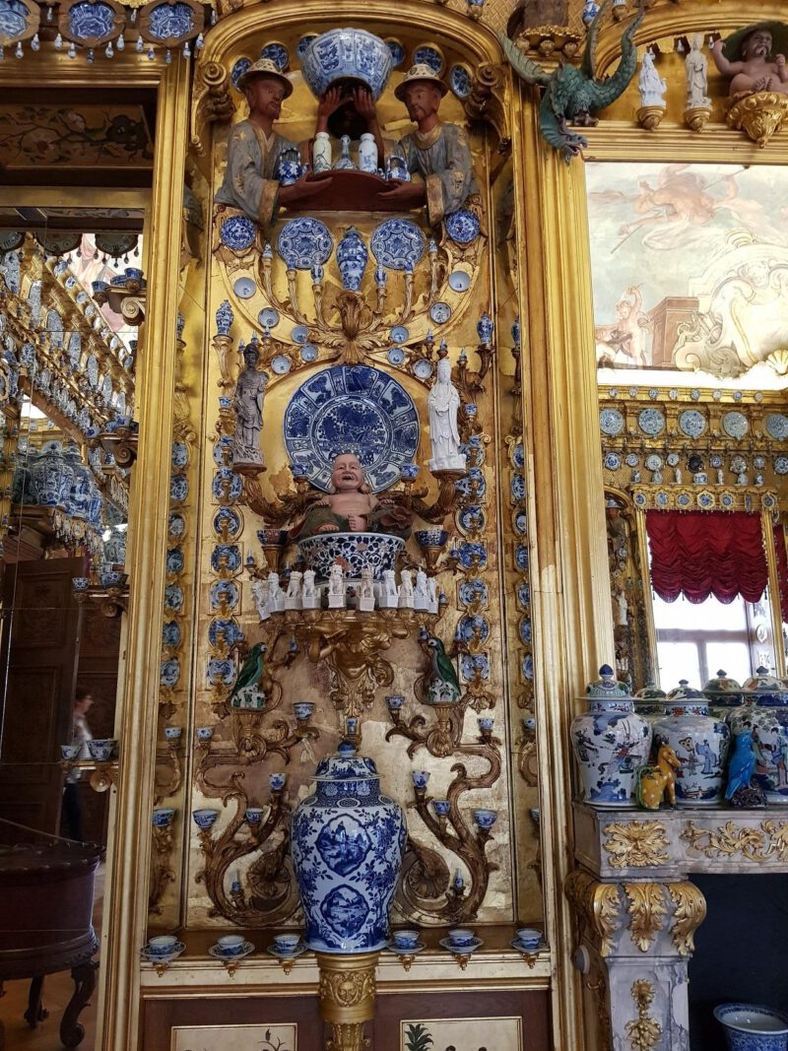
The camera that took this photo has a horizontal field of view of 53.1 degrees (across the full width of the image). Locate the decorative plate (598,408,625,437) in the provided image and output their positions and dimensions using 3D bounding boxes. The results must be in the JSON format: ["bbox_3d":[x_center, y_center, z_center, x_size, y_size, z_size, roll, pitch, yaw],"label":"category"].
[{"bbox_3d":[2.611,-1.236,9.432,0.306,0.306,0.045,0,-1,-2],"label":"decorative plate"}]

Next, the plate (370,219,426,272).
[{"bbox_3d":[0.018,-1.071,3.007,0.203,0.203,0.030,0,-12,-2],"label":"plate"}]

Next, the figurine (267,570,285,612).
[{"bbox_3d":[-0.359,0.203,2.427,0.033,0.122,0.043,-8,-14,32],"label":"figurine"}]

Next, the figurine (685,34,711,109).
[{"bbox_3d":[1.105,-1.666,2.884,0.085,0.305,0.075,-4,-12,17],"label":"figurine"}]

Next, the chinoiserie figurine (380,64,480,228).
[{"bbox_3d":[0.138,-1.434,2.942,0.340,0.630,0.280,-7,-13,29],"label":"chinoiserie figurine"}]

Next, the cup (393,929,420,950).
[{"bbox_3d":[0.036,1.232,2.339,0.078,0.042,0.078,0,-11,0],"label":"cup"}]

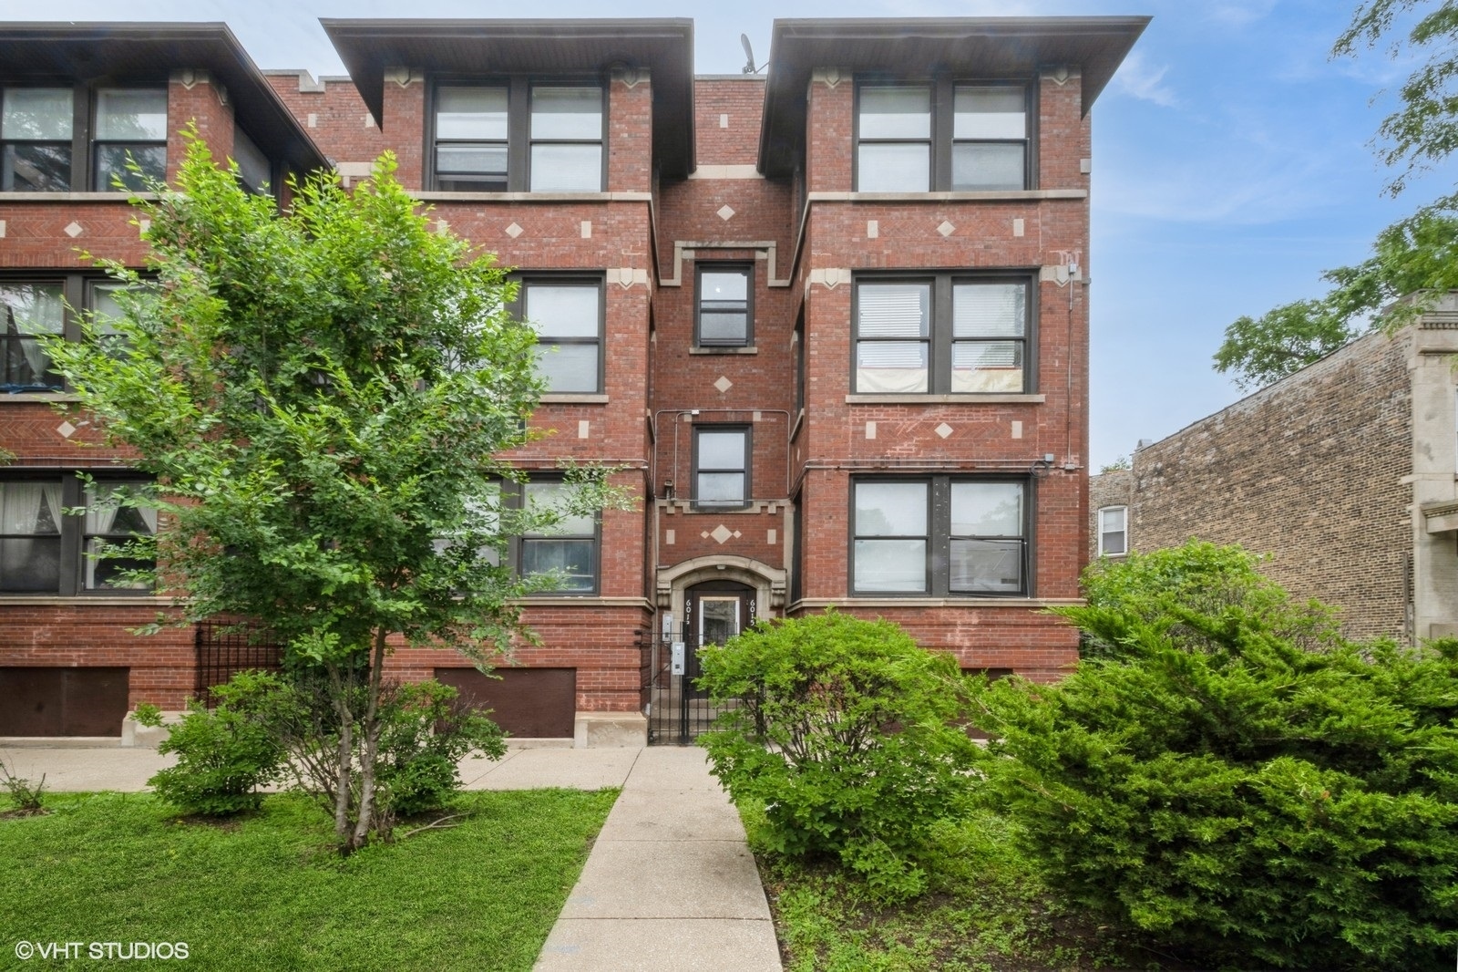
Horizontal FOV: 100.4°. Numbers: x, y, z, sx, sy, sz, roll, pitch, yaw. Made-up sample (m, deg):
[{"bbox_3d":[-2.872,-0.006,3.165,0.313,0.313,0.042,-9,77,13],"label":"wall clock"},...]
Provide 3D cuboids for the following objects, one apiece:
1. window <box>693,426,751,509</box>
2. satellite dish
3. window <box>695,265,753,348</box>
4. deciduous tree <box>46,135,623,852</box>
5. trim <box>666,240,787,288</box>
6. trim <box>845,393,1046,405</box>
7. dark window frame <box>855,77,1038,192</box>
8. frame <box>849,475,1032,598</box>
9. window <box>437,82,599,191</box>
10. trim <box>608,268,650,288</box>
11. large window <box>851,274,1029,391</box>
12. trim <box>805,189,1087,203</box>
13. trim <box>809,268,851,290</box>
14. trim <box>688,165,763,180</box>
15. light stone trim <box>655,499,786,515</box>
[{"bbox_3d":[-0.138,-0.350,11.300,1.060,1.546,0.160,1,0,0],"label":"window"},{"bbox_3d":[0.424,-8.444,11.900,0.420,0.800,0.650,1,-1,0],"label":"satellite dish"},{"bbox_3d":[-0.085,-3.358,11.300,1.080,1.570,0.150,1,-1,0],"label":"window"},{"bbox_3d":[-2.953,0.055,4.550,4.327,5.365,3.600,1,0,0],"label":"deciduous tree"},{"bbox_3d":[-0.042,-4.131,11.300,2.395,0.890,0.160,1,0,0],"label":"trim"},{"bbox_3d":[3.247,-1.297,9.100,2.980,0.130,0.160,1,-1,0],"label":"trim"},{"bbox_3d":[3.324,-5.448,9.450,2.730,1.754,0.180,1,0,0],"label":"dark window frame"},{"bbox_3d":[3.227,0.759,9.200,2.800,1.860,0.150,1,-1,0],"label":"frame"},{"bbox_3d":[-3.210,-5.295,9.200,2.650,1.700,0.150,1,-1,0],"label":"window"},{"bbox_3d":[-1.516,-3.122,9.150,0.620,0.310,0.170,1,-1,0],"label":"trim"},{"bbox_3d":[3.343,-2.378,9.430,2.883,1.927,0.180,1,0,0],"label":"large window"},{"bbox_3d":[3.260,-4.342,9.100,4.150,0.140,0.180,1,-1,0],"label":"trim"},{"bbox_3d":[1.540,-3.192,9.330,0.648,0.332,0.120,1,0,0],"label":"trim"},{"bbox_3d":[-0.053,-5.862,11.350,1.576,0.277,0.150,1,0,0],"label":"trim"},{"bbox_3d":[-0.147,0.388,11.200,2.416,0.315,0.200,1,0,0],"label":"light stone trim"}]

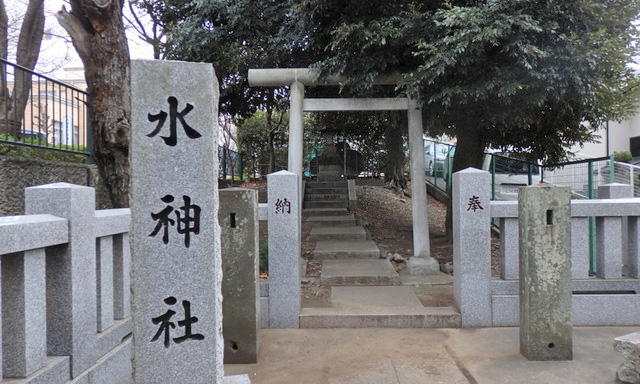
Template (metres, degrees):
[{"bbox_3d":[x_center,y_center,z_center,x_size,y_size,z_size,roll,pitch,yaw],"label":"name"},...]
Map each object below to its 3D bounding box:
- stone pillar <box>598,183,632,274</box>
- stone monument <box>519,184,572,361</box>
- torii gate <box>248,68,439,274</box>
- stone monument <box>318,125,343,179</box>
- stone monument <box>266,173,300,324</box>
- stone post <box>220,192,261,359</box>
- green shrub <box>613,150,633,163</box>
[{"bbox_3d":[3.920,0.480,6.130,0.280,1.220,0.280,-1,0,1],"label":"stone pillar"},{"bbox_3d":[1.920,0.666,3.940,0.360,1.480,0.190,-1,0,1],"label":"stone monument"},{"bbox_3d":[0.570,-0.340,7.380,3.400,3.240,0.440,-1,0,1],"label":"torii gate"},{"bbox_3d":[0.270,-1.070,13.100,0.740,1.600,0.720,-1,0,1],"label":"stone monument"},{"bbox_3d":[-0.380,0.597,5.020,0.320,1.660,0.310,-1,0,1],"label":"stone monument"},{"bbox_3d":[-0.710,0.697,3.930,0.355,1.470,0.200,-1,0,1],"label":"stone post"},{"bbox_3d":[7.860,-0.880,12.000,0.500,0.380,0.450,-1,0,1],"label":"green shrub"}]

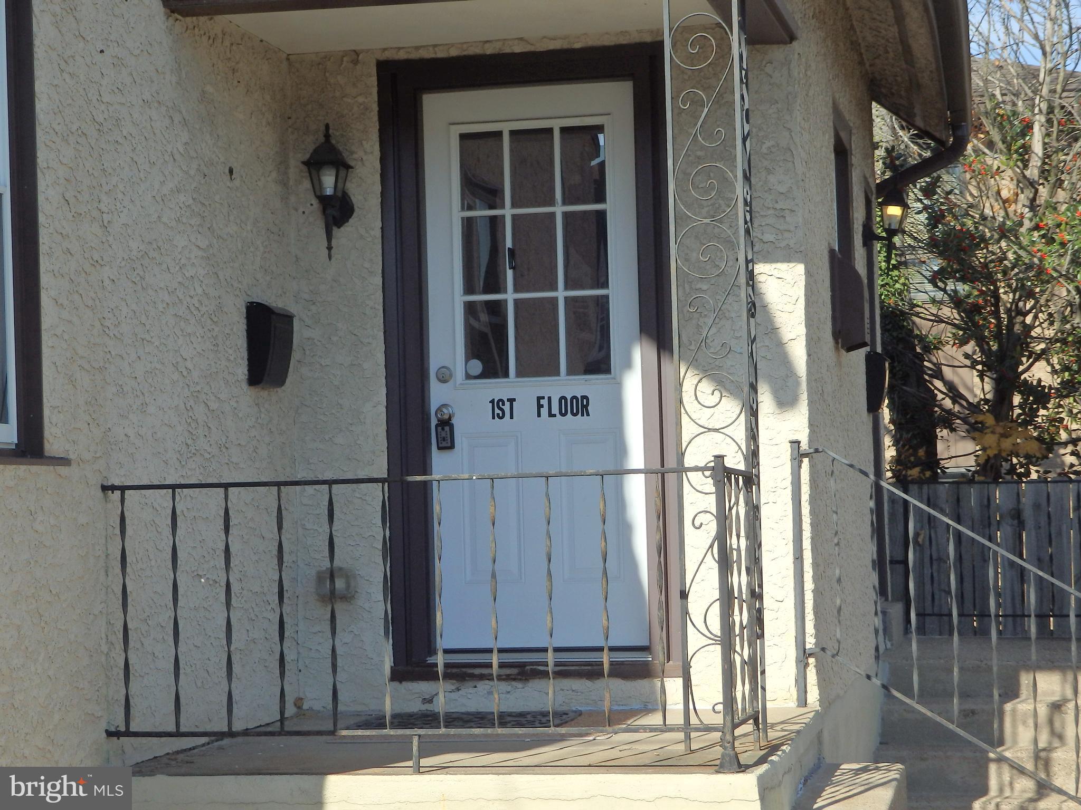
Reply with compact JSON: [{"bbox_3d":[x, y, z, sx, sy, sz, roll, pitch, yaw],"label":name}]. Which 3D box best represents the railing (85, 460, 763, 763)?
[{"bbox_3d":[-0.286,0.593,5.868,1.780,0.835,0.540,-2,-3,11],"label":"railing"}]

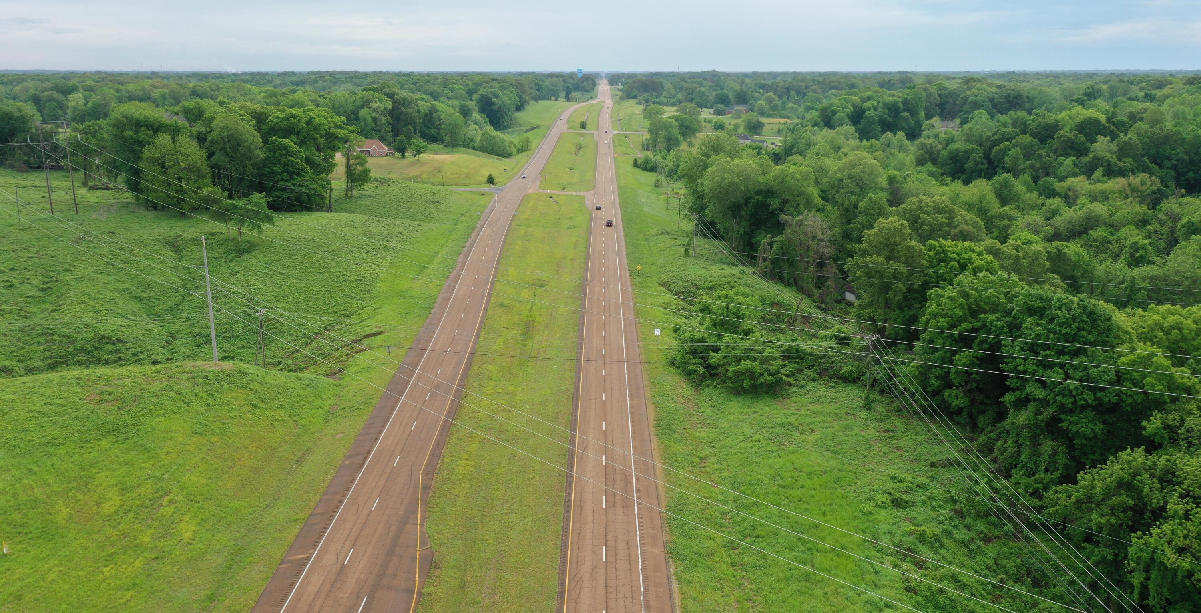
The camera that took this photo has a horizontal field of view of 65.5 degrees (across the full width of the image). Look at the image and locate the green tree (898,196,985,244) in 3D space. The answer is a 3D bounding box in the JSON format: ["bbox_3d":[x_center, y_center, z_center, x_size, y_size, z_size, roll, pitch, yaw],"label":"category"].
[{"bbox_3d":[78.020,-14.470,218.430,20.380,23.000,20.380,0,14,0],"label":"green tree"}]

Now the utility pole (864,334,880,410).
[{"bbox_3d":[40.590,9.860,139.820,2.500,11.590,0.400,-2,14,-7],"label":"utility pole"}]

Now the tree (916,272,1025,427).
[{"bbox_3d":[52.830,6.240,133.300,15.130,21.810,15.130,0,14,0],"label":"tree"}]

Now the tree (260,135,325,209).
[{"bbox_3d":[-85.030,-36.730,258.060,17.110,19.620,17.110,0,14,0],"label":"tree"}]

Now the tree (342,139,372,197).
[{"bbox_3d":[-78.870,-44.690,301.980,9.100,18.410,9.100,0,14,0],"label":"tree"}]

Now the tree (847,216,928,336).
[{"bbox_3d":[55.890,-5.770,182.120,15.370,23.040,15.370,0,14,0],"label":"tree"}]

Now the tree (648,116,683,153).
[{"bbox_3d":[39.590,-104.690,571.120,21.230,22.070,21.230,0,14,0],"label":"tree"}]

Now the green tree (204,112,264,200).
[{"bbox_3d":[-107.010,-44.000,272.790,16.720,24.450,16.720,0,14,0],"label":"green tree"}]

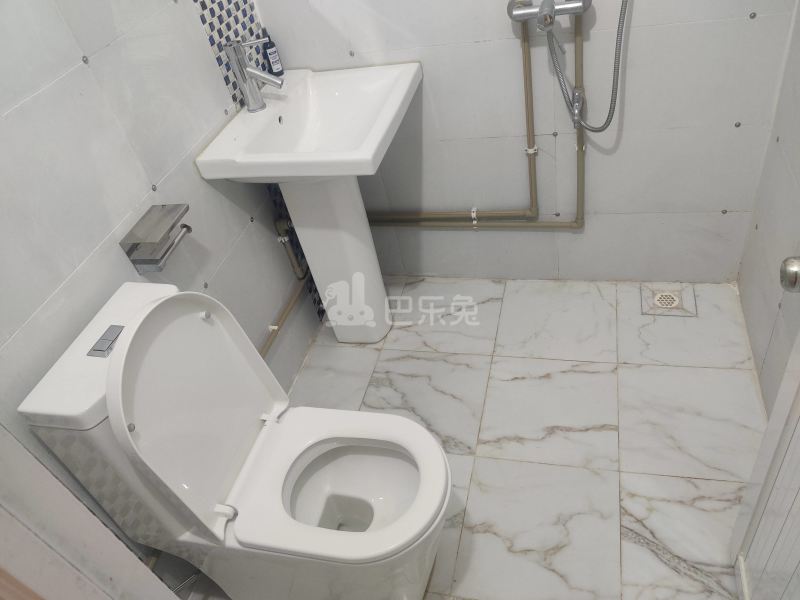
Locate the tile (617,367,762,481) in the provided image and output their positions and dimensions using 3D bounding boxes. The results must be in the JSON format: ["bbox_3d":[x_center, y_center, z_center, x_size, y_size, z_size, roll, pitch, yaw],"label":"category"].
[{"bbox_3d":[0.837,0.344,1.799,0.387,0.010,0.399,2,43,17],"label":"tile"}]

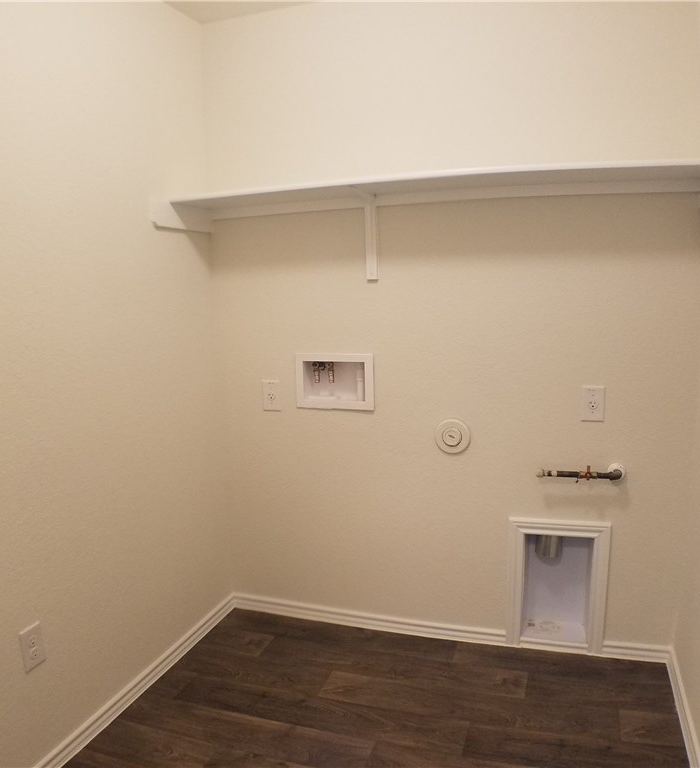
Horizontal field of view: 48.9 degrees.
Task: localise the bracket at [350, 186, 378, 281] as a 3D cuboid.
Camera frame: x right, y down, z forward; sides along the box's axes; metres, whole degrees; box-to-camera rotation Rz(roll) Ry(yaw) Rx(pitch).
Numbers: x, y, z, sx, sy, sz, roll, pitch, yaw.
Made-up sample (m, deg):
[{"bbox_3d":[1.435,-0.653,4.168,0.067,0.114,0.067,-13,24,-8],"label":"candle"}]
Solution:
[{"bbox_3d":[0.050,-0.477,2.510,0.042,0.285,0.270,1,9,19],"label":"bracket"}]

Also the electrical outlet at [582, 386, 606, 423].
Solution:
[{"bbox_3d":[0.801,0.065,2.530,0.070,0.115,0.010,1,9,19],"label":"electrical outlet"}]

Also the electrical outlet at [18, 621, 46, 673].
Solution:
[{"bbox_3d":[-0.857,0.711,2.080,0.010,0.115,0.070,1,9,19],"label":"electrical outlet"}]

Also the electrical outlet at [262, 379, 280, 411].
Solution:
[{"bbox_3d":[-0.297,0.043,2.910,0.070,0.115,0.010,1,9,19],"label":"electrical outlet"}]

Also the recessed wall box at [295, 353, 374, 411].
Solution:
[{"bbox_3d":[-0.042,-0.015,2.867,0.300,0.200,0.095,1,9,19],"label":"recessed wall box"}]

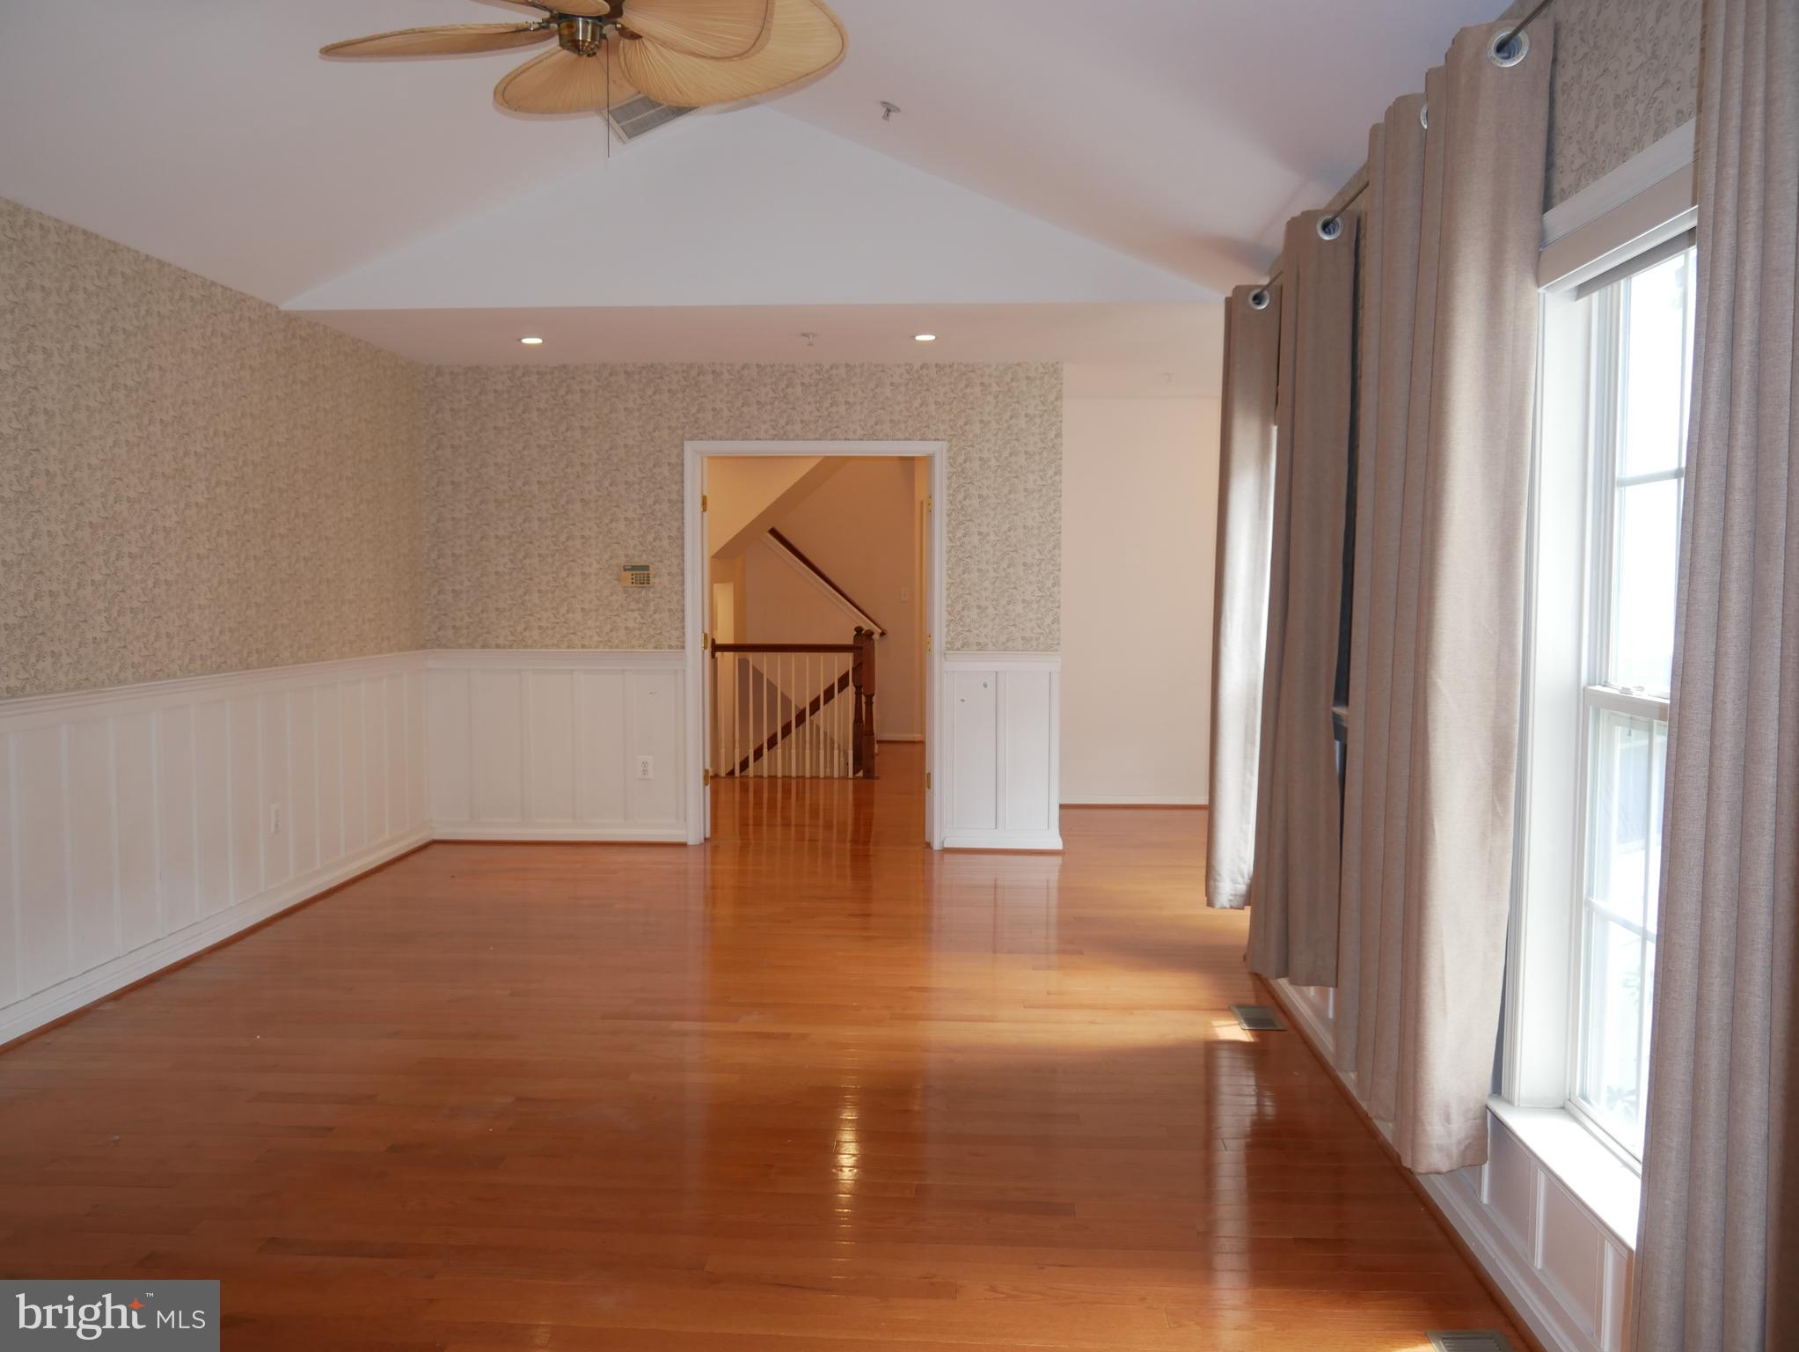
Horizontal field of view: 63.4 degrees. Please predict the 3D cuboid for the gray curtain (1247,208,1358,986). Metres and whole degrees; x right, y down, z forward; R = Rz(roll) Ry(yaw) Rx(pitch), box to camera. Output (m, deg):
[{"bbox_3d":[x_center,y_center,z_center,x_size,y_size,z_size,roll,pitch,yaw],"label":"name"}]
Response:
[{"bbox_3d":[1.140,-0.202,4.146,0.200,2.130,0.340,0,3,3],"label":"gray curtain"}]

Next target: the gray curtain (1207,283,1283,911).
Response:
[{"bbox_3d":[1.190,-0.258,5.093,0.190,2.130,0.350,0,3,3],"label":"gray curtain"}]

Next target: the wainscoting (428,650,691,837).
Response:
[{"bbox_3d":[-1.780,0.373,7.580,1.330,1.010,0.050,0,3,3],"label":"wainscoting"}]

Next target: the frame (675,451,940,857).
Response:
[{"bbox_3d":[-0.437,-0.159,7.533,1.350,2.095,0.150,0,3,3],"label":"frame"}]

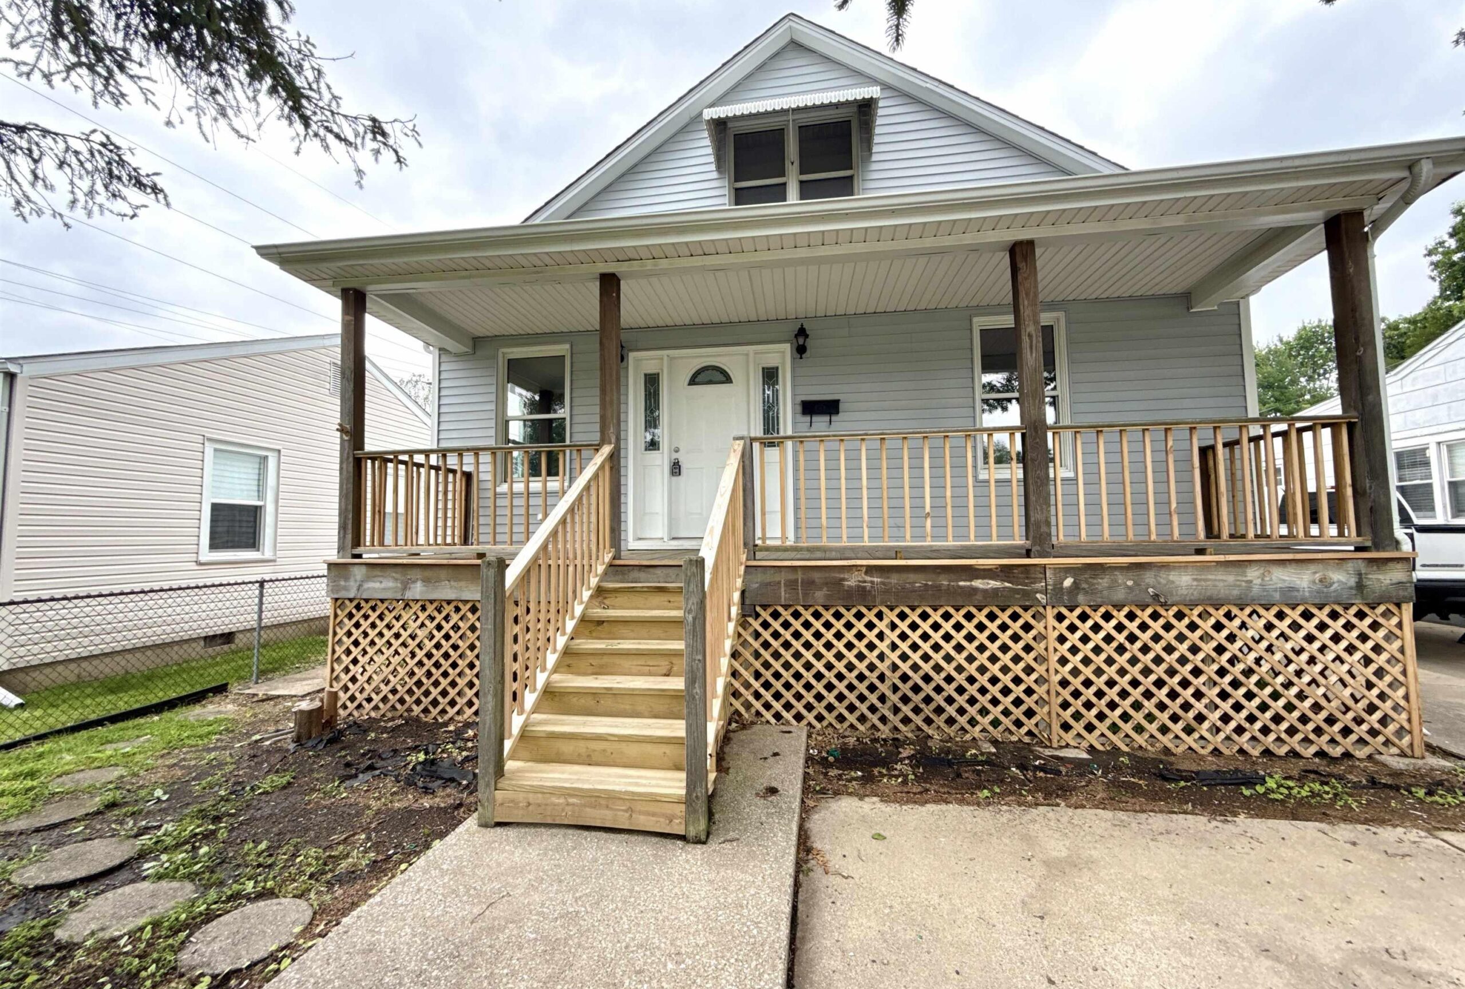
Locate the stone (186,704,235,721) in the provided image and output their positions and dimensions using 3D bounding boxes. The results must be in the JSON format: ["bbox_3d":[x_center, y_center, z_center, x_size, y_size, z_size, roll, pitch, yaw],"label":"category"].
[{"bbox_3d":[-4.451,1.885,5.017,0.400,0.050,0.400,-1,-4,8],"label":"stone"}]

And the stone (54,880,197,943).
[{"bbox_3d":[-2.420,1.682,2.374,0.395,0.050,0.395,-1,-4,8],"label":"stone"}]

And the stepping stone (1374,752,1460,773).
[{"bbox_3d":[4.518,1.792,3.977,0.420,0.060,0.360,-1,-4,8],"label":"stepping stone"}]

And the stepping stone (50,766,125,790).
[{"bbox_3d":[-4.028,1.801,3.702,0.390,0.050,0.390,-1,-4,8],"label":"stepping stone"}]

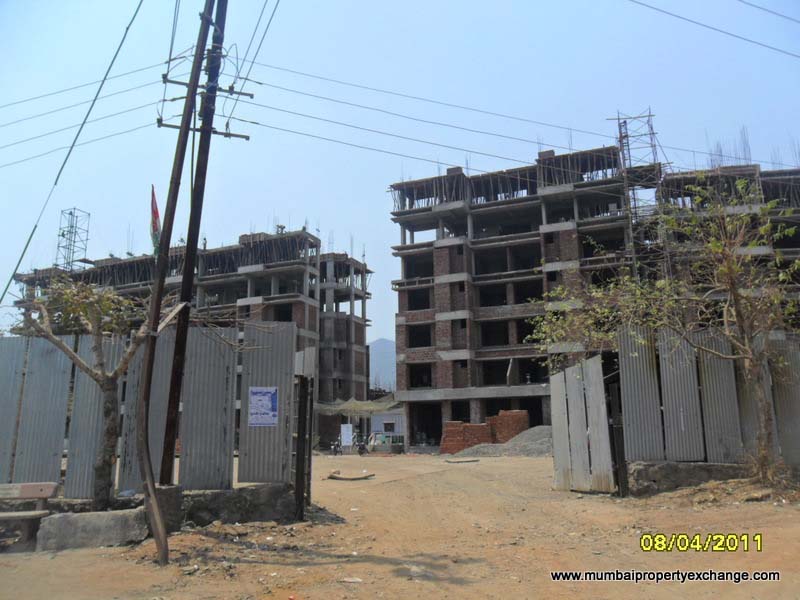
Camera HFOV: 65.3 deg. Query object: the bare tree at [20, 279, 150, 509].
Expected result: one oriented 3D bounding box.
[{"bbox_3d":[-4.420,1.342,8.770,1.750,3.150,1.650,4,-13,-26],"label":"bare tree"}]

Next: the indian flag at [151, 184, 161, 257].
[{"bbox_3d":[-3.766,-1.224,9.611,0.180,1.150,0.130,3,-12,-22],"label":"indian flag"}]

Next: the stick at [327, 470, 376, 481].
[{"bbox_3d":[-1.565,5.580,19.726,1.600,0.200,0.400,-1,-11,0],"label":"stick"}]

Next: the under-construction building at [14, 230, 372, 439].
[{"bbox_3d":[-23.439,6.549,68.124,39.500,19.700,12.500,-6,-12,24],"label":"under-construction building"}]

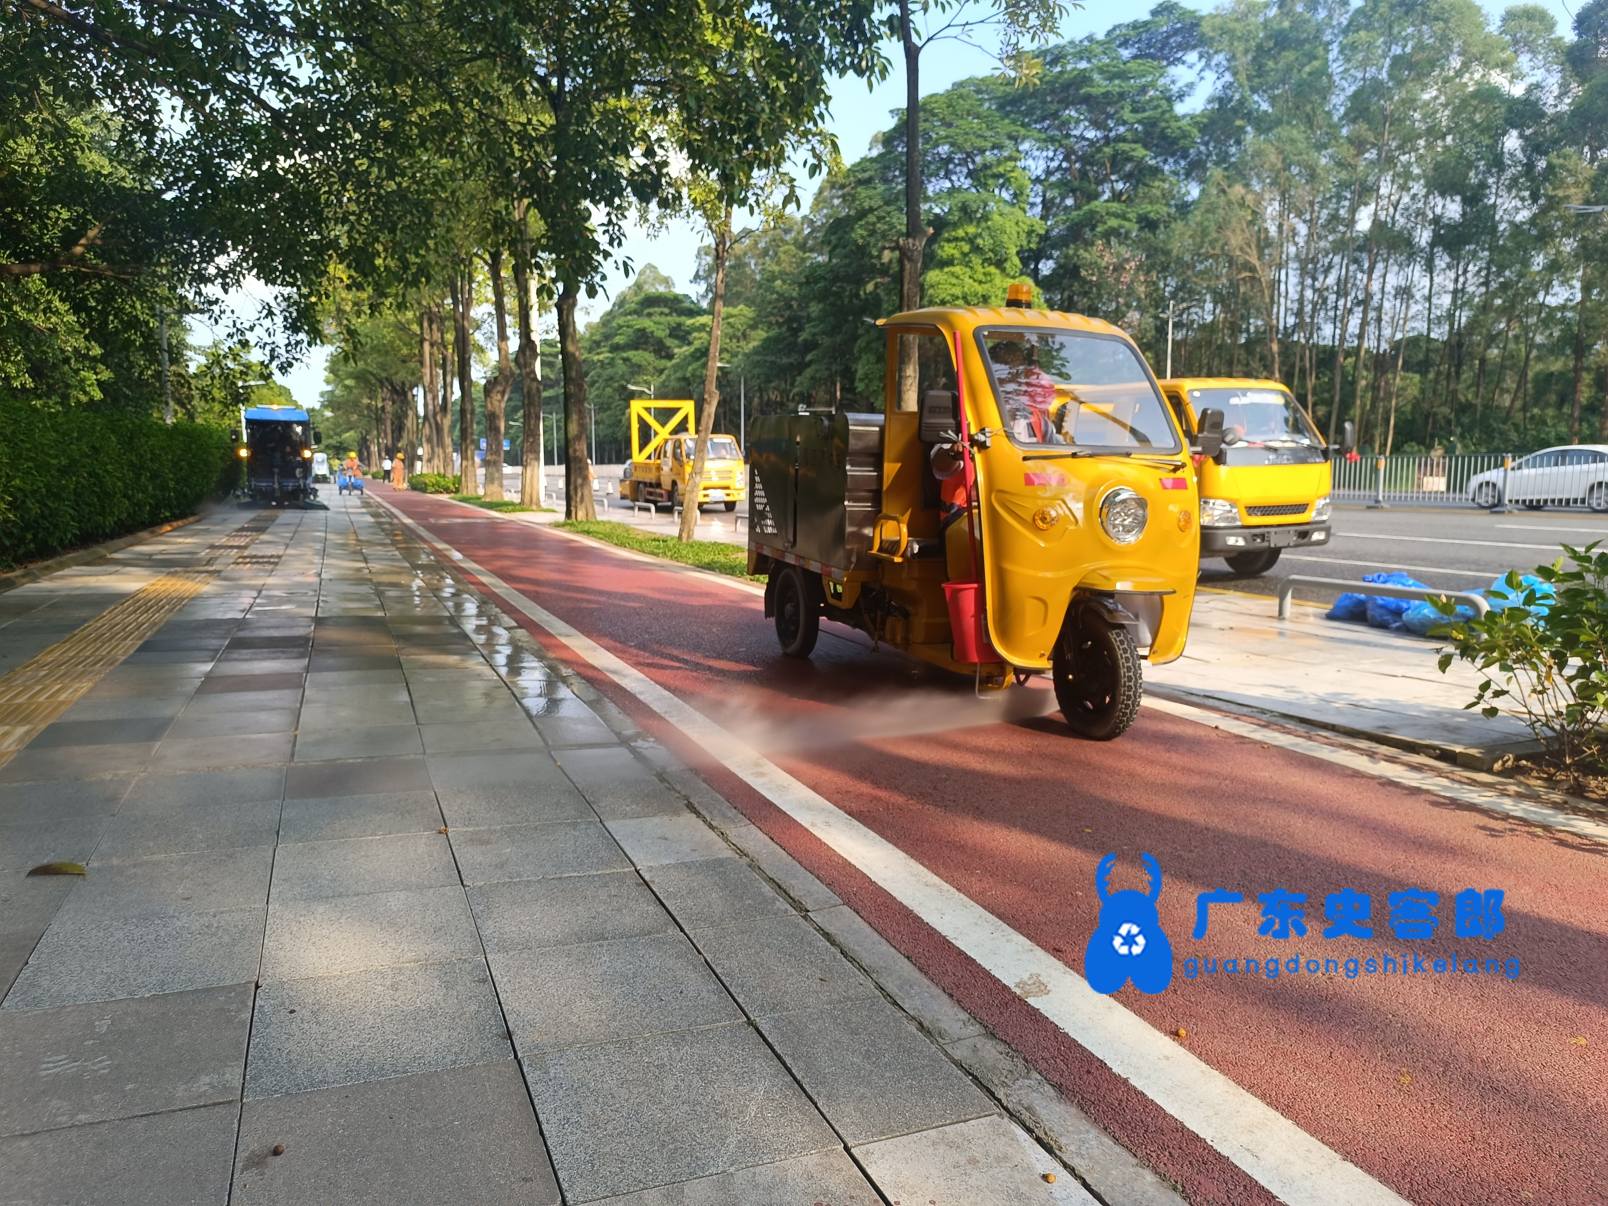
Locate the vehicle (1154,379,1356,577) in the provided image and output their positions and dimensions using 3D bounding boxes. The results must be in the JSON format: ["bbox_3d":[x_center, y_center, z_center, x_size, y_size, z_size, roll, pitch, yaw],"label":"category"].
[{"bbox_3d":[3.478,-1.514,13.312,1.920,2.130,5.400,-4,8,-27],"label":"vehicle"}]

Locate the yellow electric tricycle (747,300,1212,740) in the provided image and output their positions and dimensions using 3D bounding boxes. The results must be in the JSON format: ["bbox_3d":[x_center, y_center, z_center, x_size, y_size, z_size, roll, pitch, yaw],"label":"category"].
[{"bbox_3d":[0.806,-0.563,6.085,1.160,2.020,3.420,-3,8,-22],"label":"yellow electric tricycle"}]

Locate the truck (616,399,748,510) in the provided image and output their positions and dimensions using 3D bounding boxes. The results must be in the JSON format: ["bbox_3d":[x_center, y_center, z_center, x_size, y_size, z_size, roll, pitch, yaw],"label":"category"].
[{"bbox_3d":[-3.236,-3.999,29.906,1.880,3.000,6.000,-3,8,-22],"label":"truck"}]

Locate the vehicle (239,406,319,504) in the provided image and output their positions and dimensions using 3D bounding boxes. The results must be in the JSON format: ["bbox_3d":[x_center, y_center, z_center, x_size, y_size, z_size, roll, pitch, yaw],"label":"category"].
[{"bbox_3d":[-14.727,-4.138,31.286,2.100,2.650,3.600,-3,8,-22],"label":"vehicle"}]

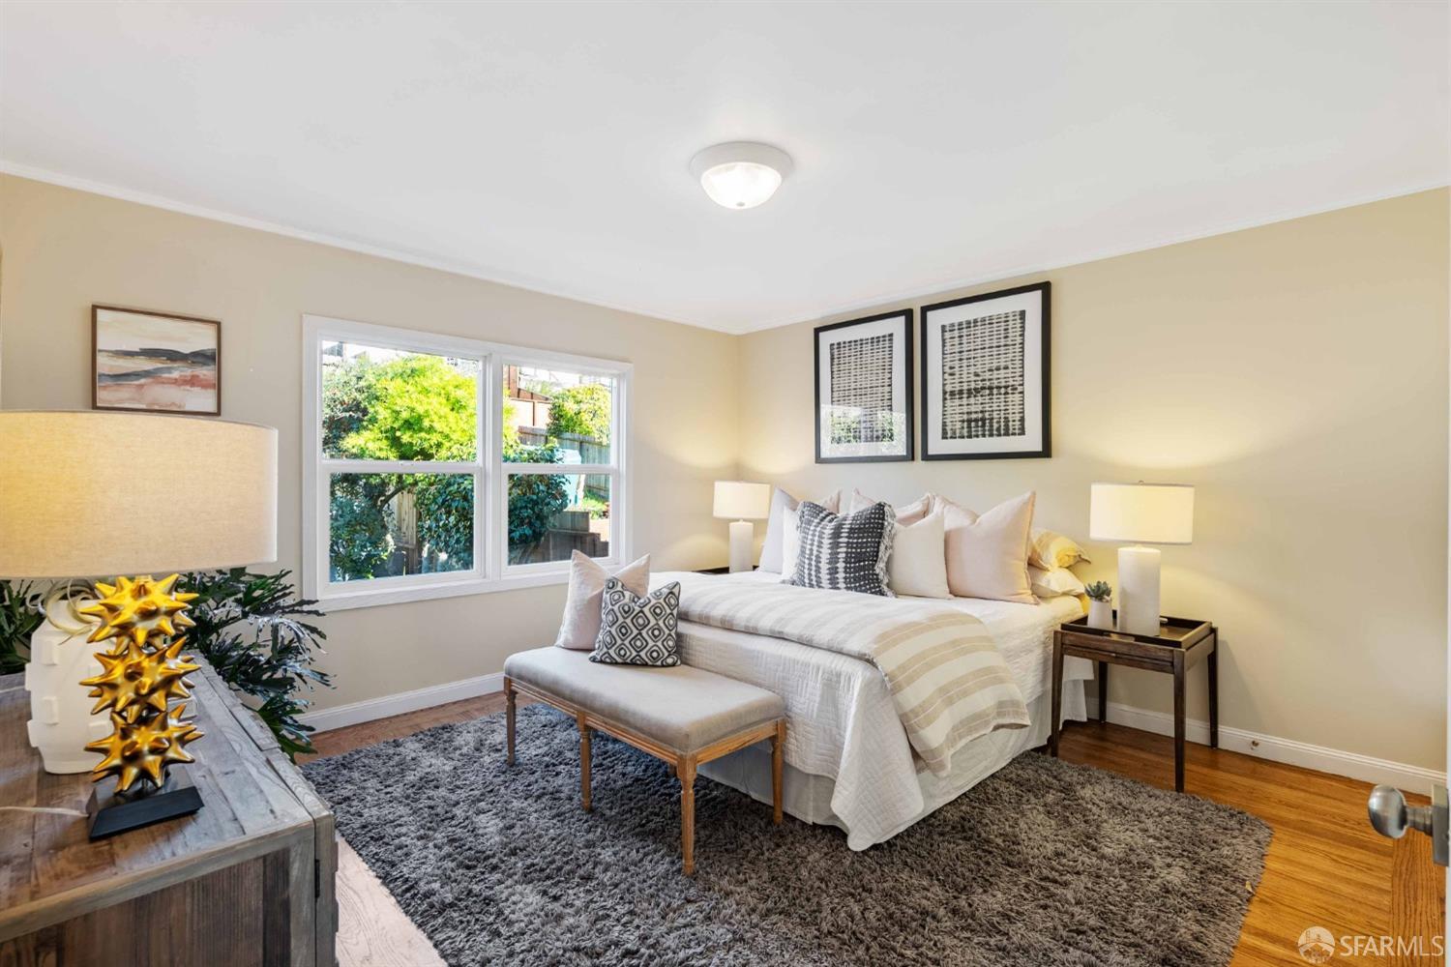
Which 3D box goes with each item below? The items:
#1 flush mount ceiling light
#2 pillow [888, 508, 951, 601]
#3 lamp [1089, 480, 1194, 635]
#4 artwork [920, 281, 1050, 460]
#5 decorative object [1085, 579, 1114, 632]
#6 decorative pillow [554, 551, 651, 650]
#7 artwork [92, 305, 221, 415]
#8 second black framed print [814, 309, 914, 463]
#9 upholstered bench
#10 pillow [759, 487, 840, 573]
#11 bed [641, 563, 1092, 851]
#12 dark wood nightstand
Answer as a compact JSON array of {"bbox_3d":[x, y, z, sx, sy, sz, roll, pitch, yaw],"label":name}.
[{"bbox_3d":[0.063,-1.195,2.600,0.418,0.147,0.418,0,0,0],"label":"flush mount ceiling light"},{"bbox_3d":[1.022,0.381,3.658,0.480,0.480,0.150,0,-18,46],"label":"pillow"},{"bbox_3d":[1.858,0.331,2.882,0.392,0.680,0.392,0,0,-44],"label":"lamp"},{"bbox_3d":[1.535,-0.634,3.871,0.030,0.985,0.786,0,0,-44],"label":"artwork"},{"bbox_3d":[1.691,0.558,2.923,0.108,0.225,0.108,0,0,-44],"label":"decorative object"},{"bbox_3d":[-0.576,0.559,3.055,0.440,0.460,0.160,0,-19,23],"label":"decorative pillow"},{"bbox_3d":[-2.539,-0.537,2.896,0.030,0.445,0.434,0,1,45],"label":"artwork"},{"bbox_3d":[0.978,-0.666,4.638,0.822,1.029,0.035,0,1,45],"label":"second black framed print"},{"bbox_3d":[-0.372,1.002,2.584,1.190,0.480,0.482,0,0,44],"label":"upholstered bench"},{"bbox_3d":[0.509,0.329,4.386,0.580,0.590,0.170,0,-17,46],"label":"pillow"},{"bbox_3d":[0.565,0.957,3.600,1.997,0.704,2.023,0,1,45],"label":"bed"},{"bbox_3d":[1.992,1.001,3.138,0.543,0.623,0.677,0,1,45],"label":"dark wood nightstand"}]

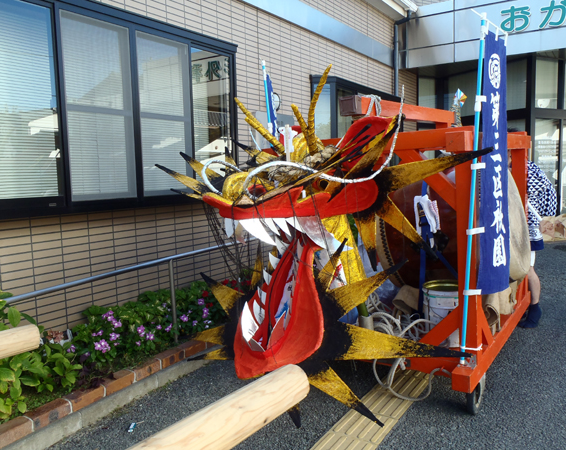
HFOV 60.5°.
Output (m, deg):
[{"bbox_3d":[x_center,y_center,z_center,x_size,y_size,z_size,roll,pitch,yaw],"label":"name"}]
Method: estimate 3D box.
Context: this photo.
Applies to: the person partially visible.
[{"bbox_3d":[2.240,0.040,4.370,0.420,1.700,0.500,-3,7,-17],"label":"person partially visible"}]

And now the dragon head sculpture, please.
[{"bbox_3d":[0.048,0.166,2.502,1.600,1.820,1.100,3,8,38],"label":"dragon head sculpture"}]

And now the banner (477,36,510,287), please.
[{"bbox_3d":[1.243,-0.359,2.834,0.060,1.460,0.430,6,11,43],"label":"banner"}]

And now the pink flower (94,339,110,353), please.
[{"bbox_3d":[-1.245,0.827,3.330,0.110,0.095,0.080,-3,7,-17],"label":"pink flower"}]

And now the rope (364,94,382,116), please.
[{"bbox_3d":[0.582,-0.777,3.156,0.130,0.150,0.150,3,8,34],"label":"rope"}]

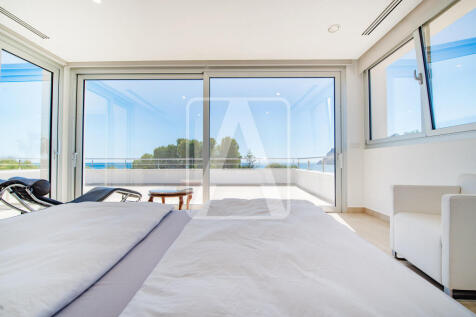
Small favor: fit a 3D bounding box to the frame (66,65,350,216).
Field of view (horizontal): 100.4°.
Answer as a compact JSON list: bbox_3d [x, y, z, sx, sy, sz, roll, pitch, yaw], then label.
[{"bbox_3d":[-0.560,-0.300,3.600,4.800,2.520,0.120,0,-1,1],"label":"frame"}]

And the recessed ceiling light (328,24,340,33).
[{"bbox_3d":[1.290,-1.738,2.650,0.160,0.030,0.160,0,-1,3],"label":"recessed ceiling light"}]

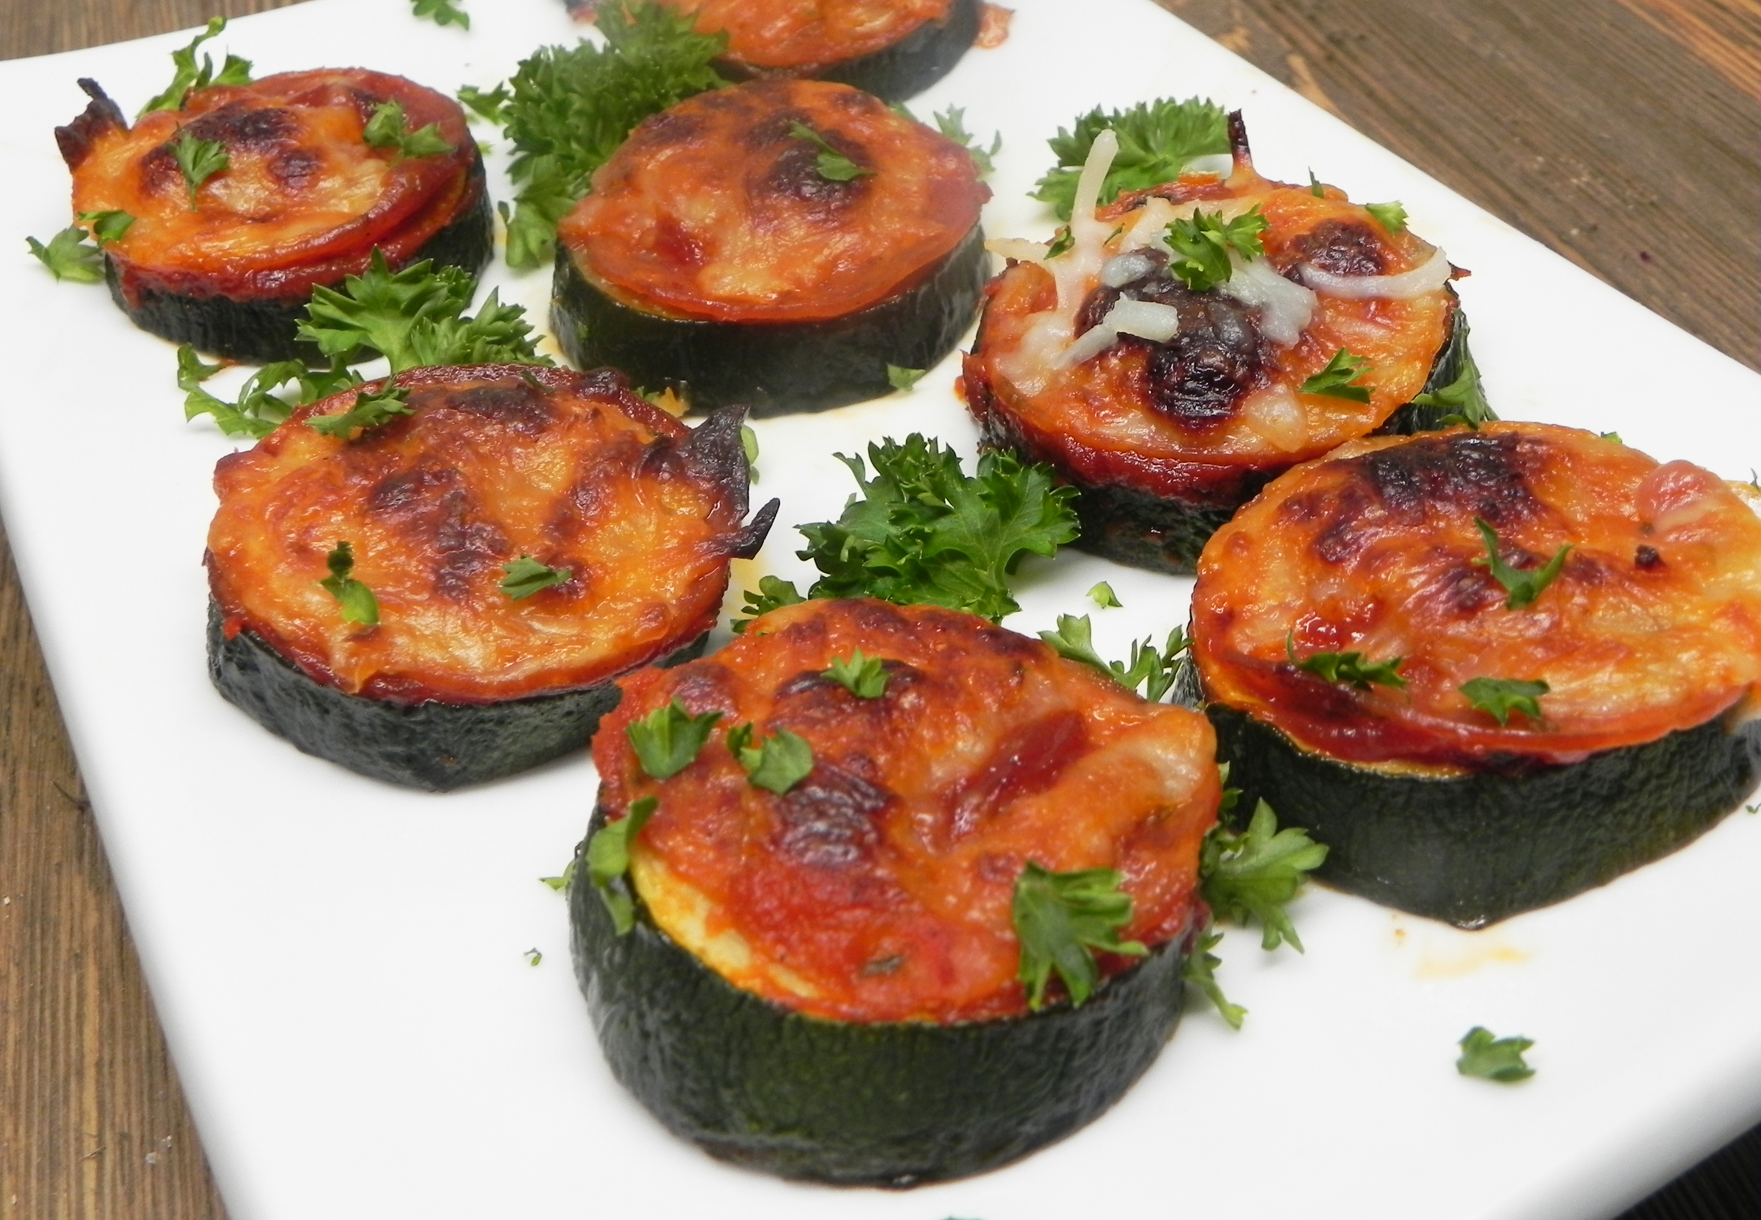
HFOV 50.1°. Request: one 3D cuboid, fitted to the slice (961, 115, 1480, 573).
[{"bbox_3d":[0.042,-0.033,0.236,0.061,0.018,0.062,0,41,0],"label":"slice"}]

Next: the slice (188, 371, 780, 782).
[{"bbox_3d":[-0.044,-0.006,0.206,0.056,0.016,0.054,0,41,0],"label":"slice"}]

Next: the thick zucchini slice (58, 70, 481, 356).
[{"bbox_3d":[-0.084,-0.057,0.268,0.056,0.015,0.057,0,41,0],"label":"thick zucchini slice"}]

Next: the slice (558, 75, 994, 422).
[{"bbox_3d":[-0.015,-0.051,0.257,0.059,0.019,0.059,0,41,0],"label":"slice"}]

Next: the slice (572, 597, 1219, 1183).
[{"bbox_3d":[0.001,0.023,0.167,0.054,0.022,0.051,0,41,0],"label":"slice"}]

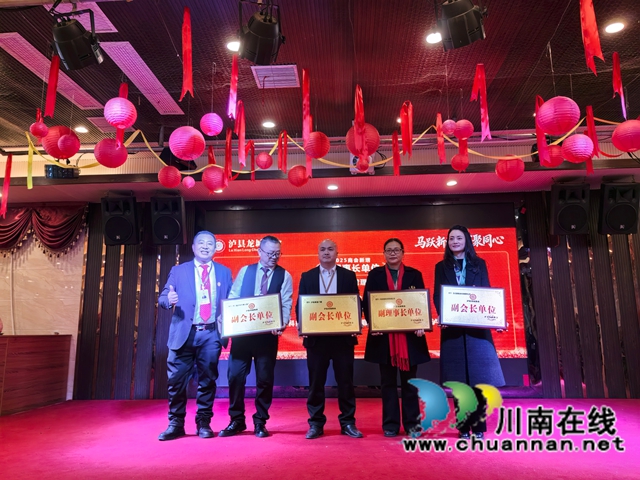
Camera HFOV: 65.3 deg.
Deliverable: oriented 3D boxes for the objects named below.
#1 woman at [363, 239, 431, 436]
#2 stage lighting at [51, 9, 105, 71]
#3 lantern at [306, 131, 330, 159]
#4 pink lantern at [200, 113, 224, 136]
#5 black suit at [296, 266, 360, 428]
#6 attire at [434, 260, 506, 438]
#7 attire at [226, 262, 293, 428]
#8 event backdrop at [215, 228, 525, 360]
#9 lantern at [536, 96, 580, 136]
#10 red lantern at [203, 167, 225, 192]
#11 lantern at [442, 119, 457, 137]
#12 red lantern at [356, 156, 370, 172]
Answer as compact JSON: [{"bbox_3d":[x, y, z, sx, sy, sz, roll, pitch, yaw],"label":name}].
[{"bbox_3d":[0.635,0.779,4.191,0.540,1.618,0.380,-2,-11,7],"label":"woman"},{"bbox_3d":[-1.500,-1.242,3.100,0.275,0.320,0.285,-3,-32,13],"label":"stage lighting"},{"bbox_3d":[-0.020,-0.926,4.880,0.250,0.250,0.250,-1,-11,3],"label":"lantern"},{"bbox_3d":[-0.933,-0.997,4.320,0.200,0.200,0.200,-1,-11,3],"label":"pink lantern"},{"bbox_3d":[0.077,0.887,4.244,0.550,1.374,0.340,-1,-10,3],"label":"black suit"},{"bbox_3d":[1.208,0.834,4.102,0.560,1.424,0.370,-3,-12,11],"label":"attire"},{"bbox_3d":[-0.504,0.901,4.349,0.570,1.420,0.380,0,-11,-2],"label":"attire"},{"bbox_3d":[0.541,0.724,6.674,4.206,1.700,0.100,-1,-10,3],"label":"event backdrop"},{"bbox_3d":[1.865,-0.966,3.900,0.300,0.290,0.300,-1,-10,3],"label":"lantern"},{"bbox_3d":[-0.931,-0.539,4.400,0.205,0.205,0.205,-1,-10,3],"label":"red lantern"},{"bbox_3d":[1.136,-0.990,4.380,0.122,0.122,0.122,-1,-11,3],"label":"lantern"},{"bbox_3d":[0.428,-0.739,4.950,0.122,0.122,0.122,-1,-11,3],"label":"red lantern"}]

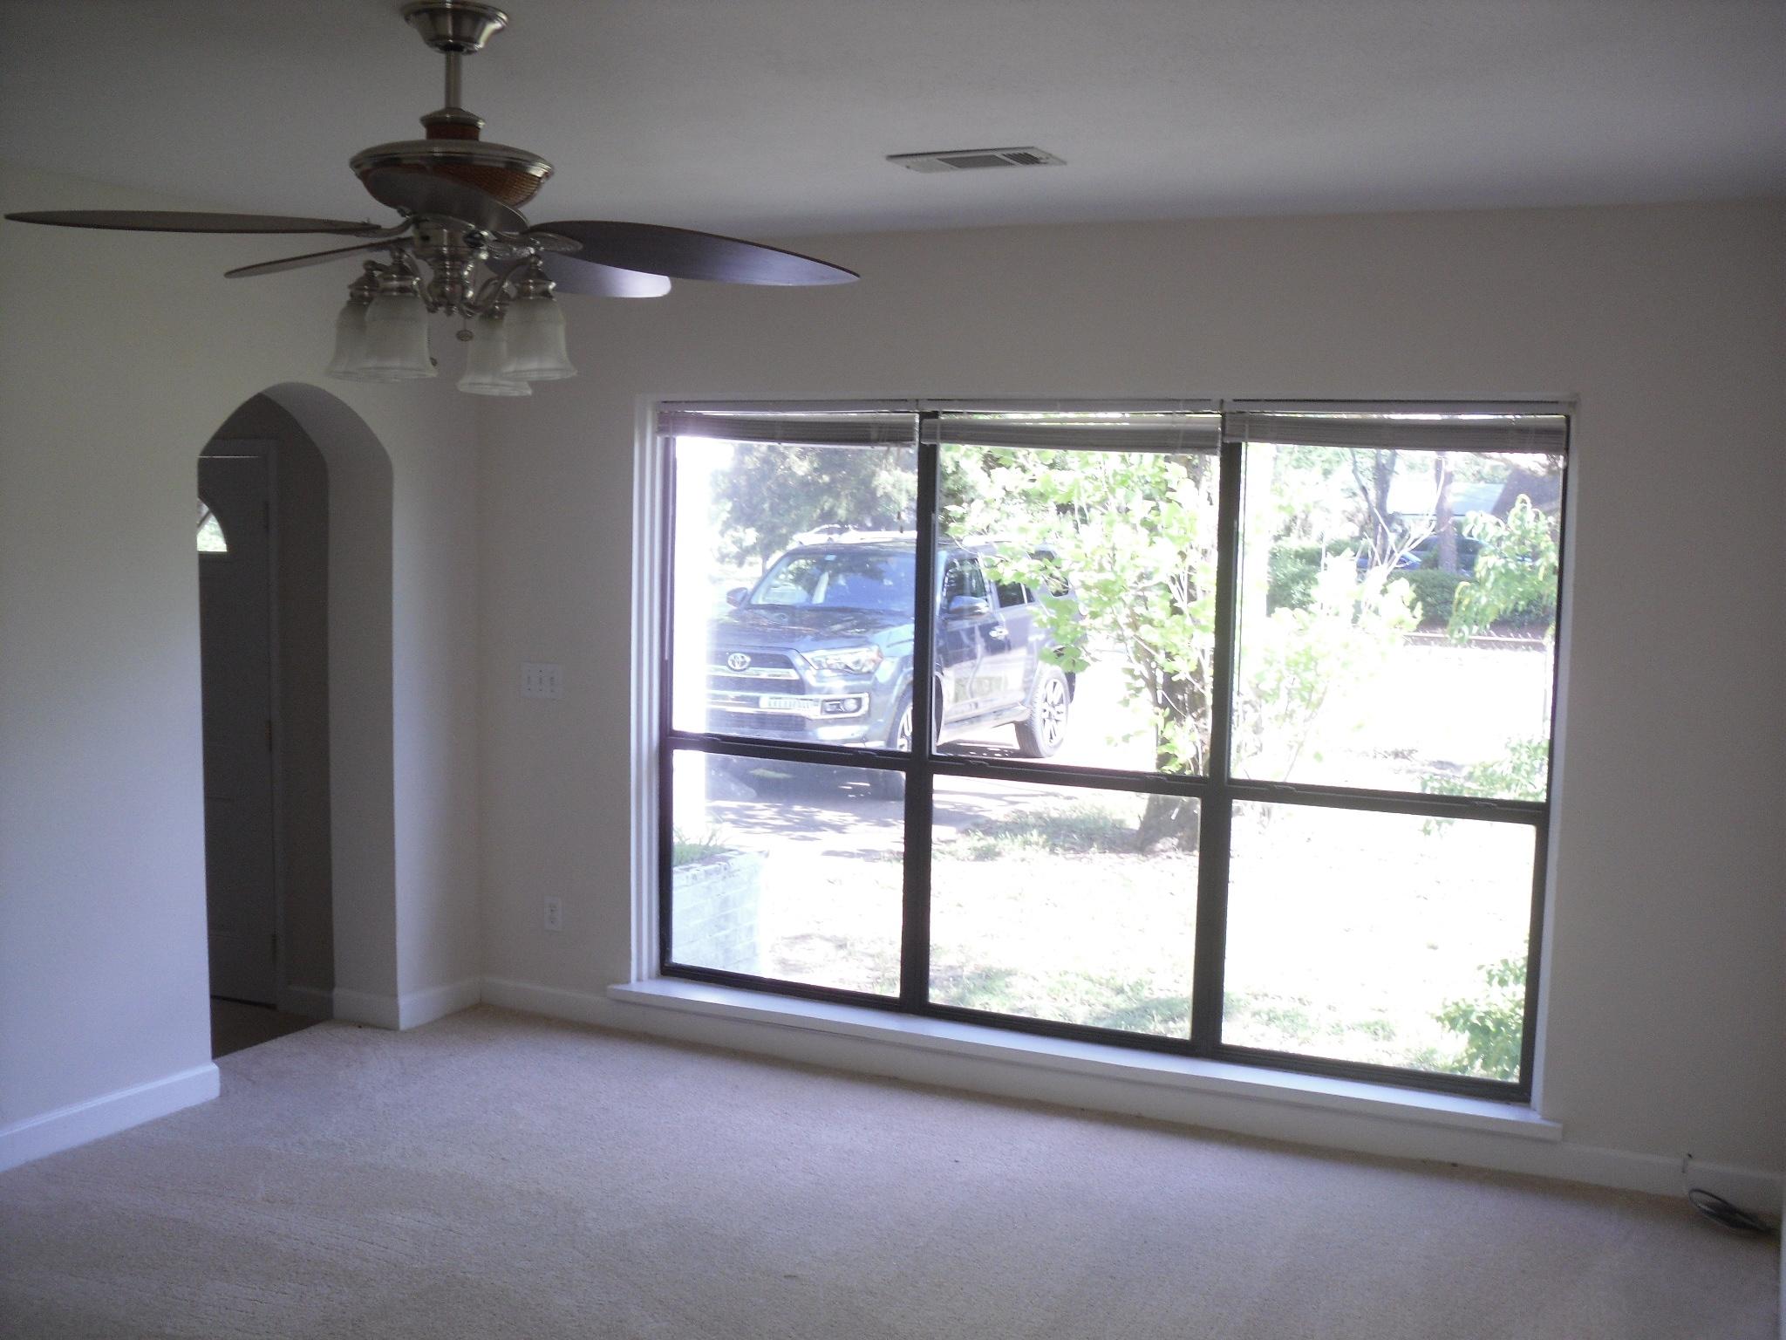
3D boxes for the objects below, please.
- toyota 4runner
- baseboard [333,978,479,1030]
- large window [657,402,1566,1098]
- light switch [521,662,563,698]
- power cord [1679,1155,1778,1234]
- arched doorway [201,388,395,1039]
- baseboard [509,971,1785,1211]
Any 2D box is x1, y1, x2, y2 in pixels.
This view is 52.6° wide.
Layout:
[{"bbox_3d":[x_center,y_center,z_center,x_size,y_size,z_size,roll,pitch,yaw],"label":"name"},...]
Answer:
[{"bbox_3d":[-0.027,-0.167,14.000,1.960,1.810,4.820,4,4,24],"label":"toyota 4runner"},{"bbox_3d":[-1.582,1.052,5.830,0.275,0.092,0.370,4,6,25],"label":"baseboard"},{"bbox_3d":[0.463,0.146,5.138,2.660,1.790,0.100,4,6,25],"label":"large window"},{"bbox_3d":[-1.113,0.035,5.716,0.163,0.115,0.015,4,6,25],"label":"light switch"},{"bbox_3d":[1.984,1.243,4.293,0.210,0.115,0.150,4,6,25],"label":"power cord"},{"bbox_3d":[-1.798,0.159,5.252,0.260,1.980,0.790,4,6,25],"label":"arched doorway"},{"bbox_3d":[0.377,1.151,5.126,3.900,0.095,0.020,4,6,25],"label":"baseboard"}]

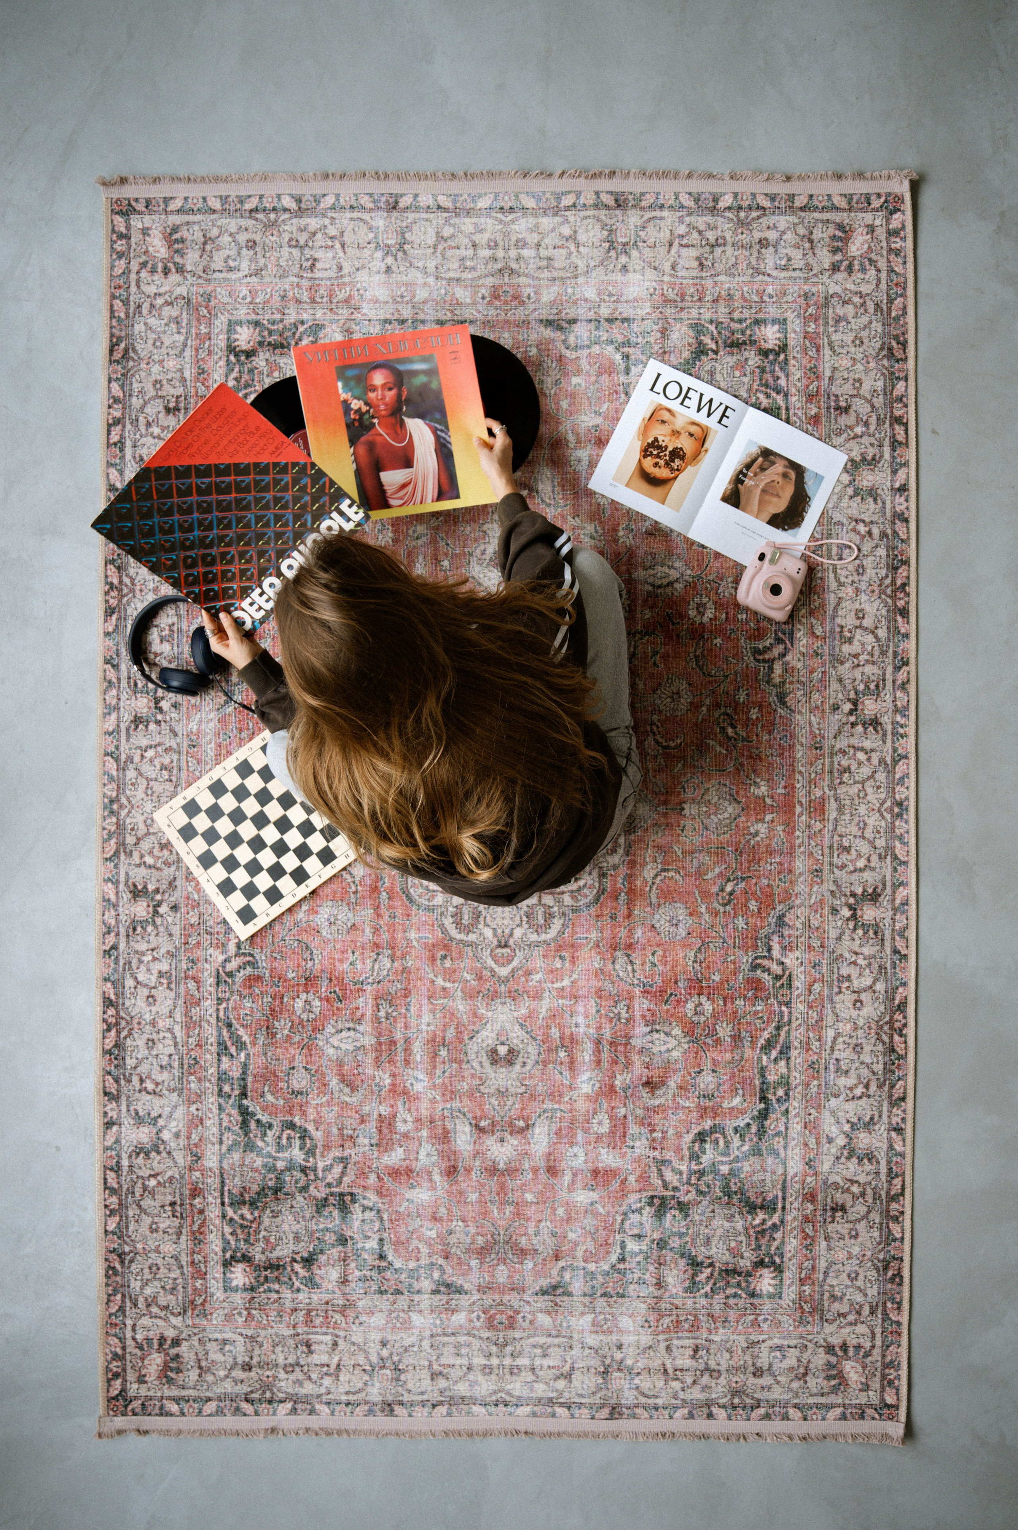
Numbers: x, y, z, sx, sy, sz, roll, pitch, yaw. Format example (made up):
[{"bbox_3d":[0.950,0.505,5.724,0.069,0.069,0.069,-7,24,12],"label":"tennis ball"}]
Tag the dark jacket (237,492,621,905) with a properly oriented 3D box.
[{"bbox_3d":[-0.062,-0.079,1.919,0.610,0.550,0.625,-27,90,1],"label":"dark jacket"}]

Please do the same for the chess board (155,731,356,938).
[{"bbox_3d":[-0.469,0.127,2.239,0.284,0.022,0.287,-36,90,1],"label":"chess board"}]

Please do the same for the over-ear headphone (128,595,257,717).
[{"bbox_3d":[-0.595,-0.213,2.210,0.195,0.080,0.180,33,91,1],"label":"over-ear headphone"}]

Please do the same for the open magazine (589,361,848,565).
[{"bbox_3d":[0.393,-0.549,2.231,0.412,0.009,0.267,26,91,1],"label":"open magazine"}]

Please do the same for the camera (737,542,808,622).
[{"bbox_3d":[0.488,-0.336,2.199,0.107,0.067,0.121,25,91,1],"label":"camera"}]

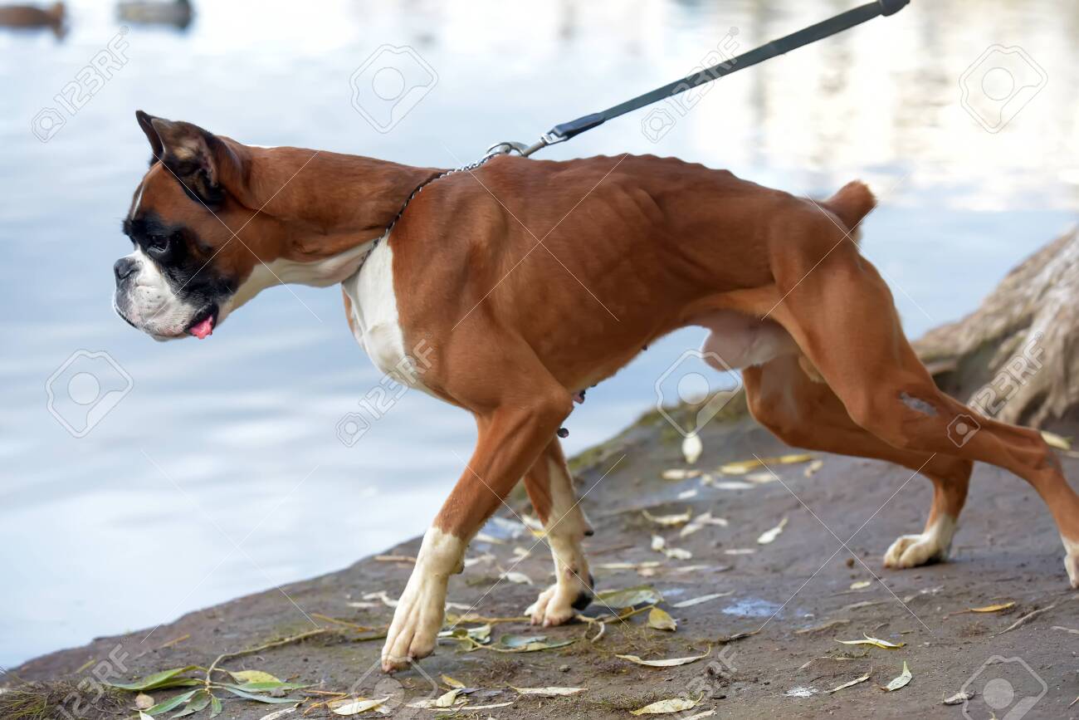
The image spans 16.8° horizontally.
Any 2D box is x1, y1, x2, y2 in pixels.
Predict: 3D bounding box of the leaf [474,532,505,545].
[{"bbox_3d":[-0.068,0.242,4.945,0.017,0.009,0.070,-10,10,-35],"label":"leaf"}]

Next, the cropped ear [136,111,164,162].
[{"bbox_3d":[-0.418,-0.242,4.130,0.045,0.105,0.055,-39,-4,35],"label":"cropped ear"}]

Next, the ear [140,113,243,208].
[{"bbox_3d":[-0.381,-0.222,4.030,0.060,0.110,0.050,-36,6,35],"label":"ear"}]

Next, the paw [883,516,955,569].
[{"bbox_3d":[0.507,0.243,4.883,0.080,0.056,0.056,-4,10,-25],"label":"paw"}]

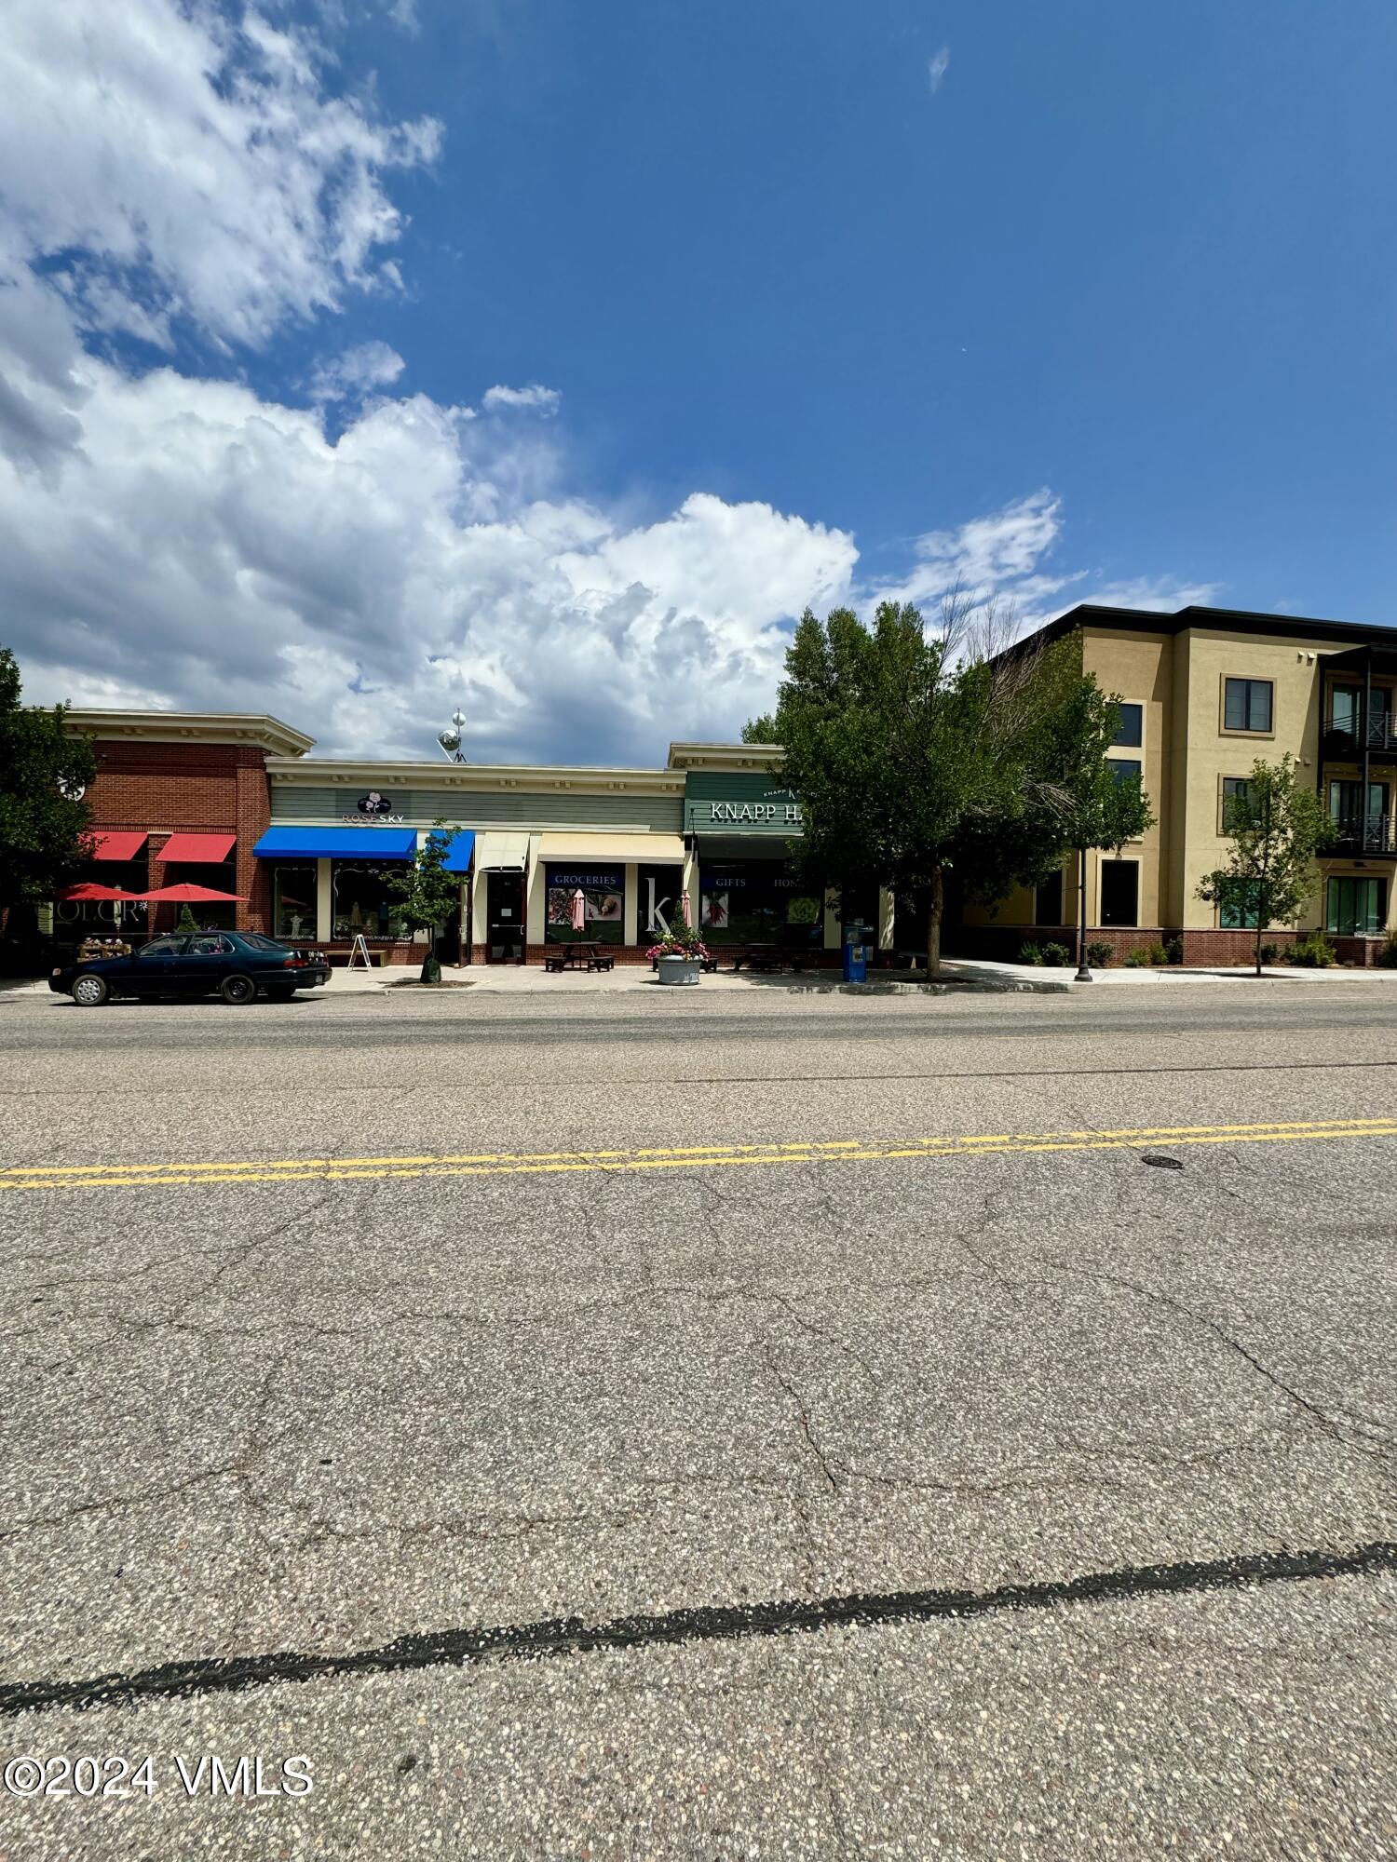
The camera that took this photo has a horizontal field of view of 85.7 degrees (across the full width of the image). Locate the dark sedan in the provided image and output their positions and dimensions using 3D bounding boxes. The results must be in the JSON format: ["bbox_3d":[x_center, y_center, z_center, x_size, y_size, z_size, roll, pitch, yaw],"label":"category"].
[{"bbox_3d":[-9.734,0.667,14.669,4.720,1.410,1.750,0,0,-4],"label":"dark sedan"}]

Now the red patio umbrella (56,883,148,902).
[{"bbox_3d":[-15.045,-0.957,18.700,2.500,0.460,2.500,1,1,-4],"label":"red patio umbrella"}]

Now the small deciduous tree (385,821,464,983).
[{"bbox_3d":[-6.155,-0.655,16.950,1.750,3.640,1.750,1,1,-4],"label":"small deciduous tree"}]

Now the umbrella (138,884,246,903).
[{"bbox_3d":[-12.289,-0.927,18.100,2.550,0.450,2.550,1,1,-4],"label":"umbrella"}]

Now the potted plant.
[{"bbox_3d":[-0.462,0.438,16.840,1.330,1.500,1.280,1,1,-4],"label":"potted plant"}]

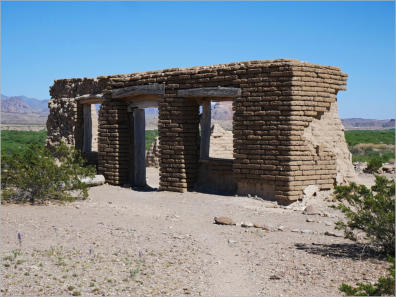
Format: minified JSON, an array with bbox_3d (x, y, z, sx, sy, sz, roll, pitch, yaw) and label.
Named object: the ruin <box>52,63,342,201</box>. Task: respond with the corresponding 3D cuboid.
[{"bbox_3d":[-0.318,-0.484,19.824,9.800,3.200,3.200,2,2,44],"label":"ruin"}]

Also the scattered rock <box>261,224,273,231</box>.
[{"bbox_3d":[1.145,1.322,11.474,0.190,0.075,0.150,0,2,0],"label":"scattered rock"}]

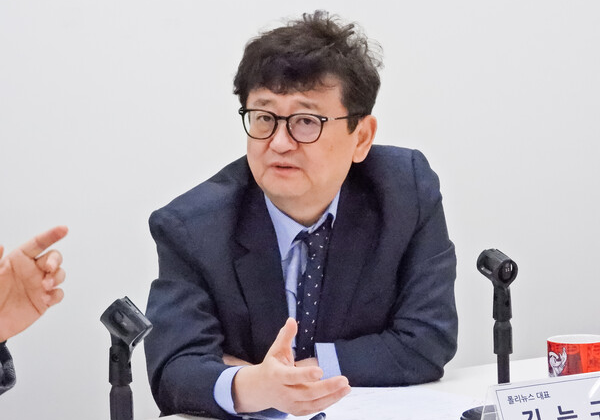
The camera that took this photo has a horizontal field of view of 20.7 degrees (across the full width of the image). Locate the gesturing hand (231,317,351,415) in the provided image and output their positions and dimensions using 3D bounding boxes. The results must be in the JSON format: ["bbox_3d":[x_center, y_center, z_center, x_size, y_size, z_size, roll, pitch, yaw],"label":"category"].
[{"bbox_3d":[-0.012,0.203,2.120,0.168,0.122,0.090,2,6,37],"label":"gesturing hand"}]

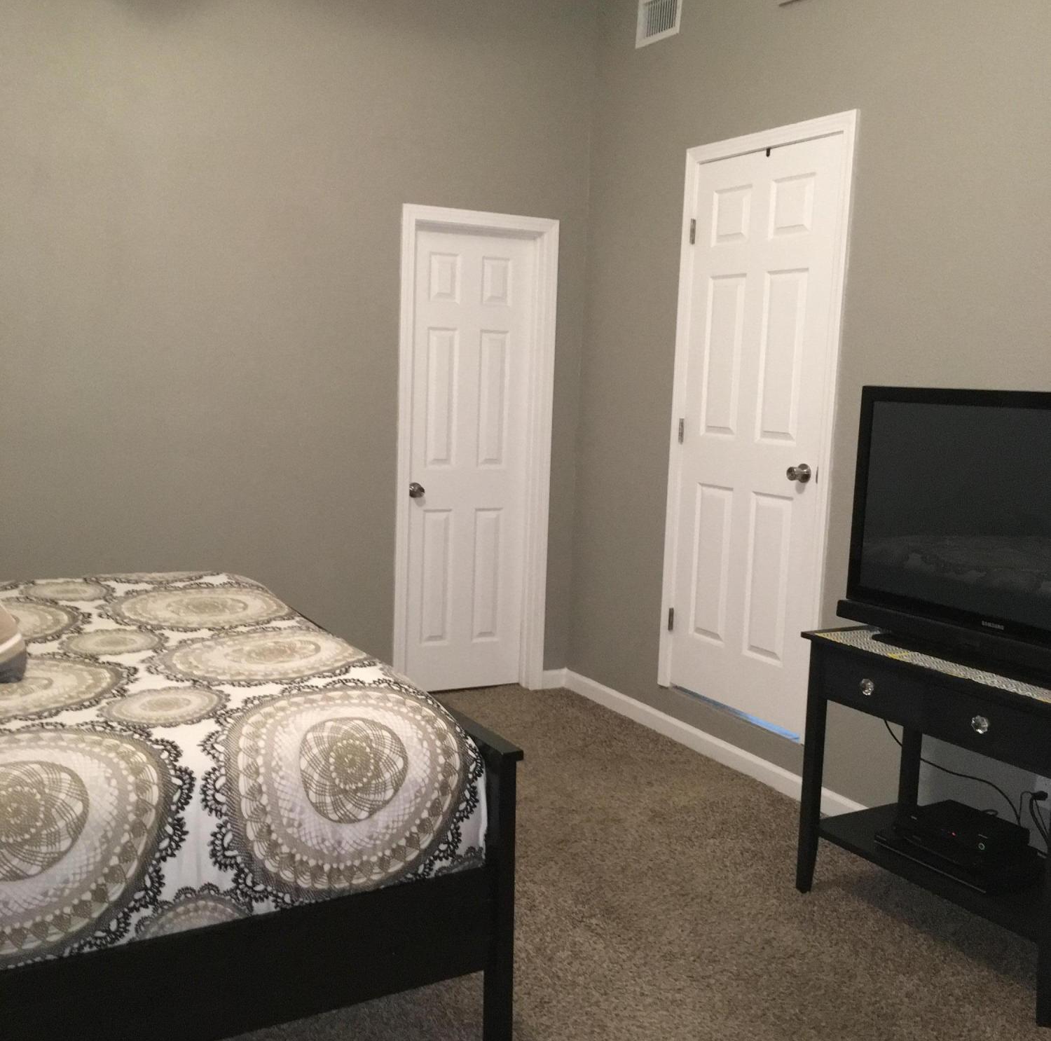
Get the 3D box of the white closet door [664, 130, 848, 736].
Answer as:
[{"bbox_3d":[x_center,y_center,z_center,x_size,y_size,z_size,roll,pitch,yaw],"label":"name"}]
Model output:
[{"bbox_3d":[0.811,-0.295,4.244,0.050,2.030,0.766,-2,9,-28],"label":"white closet door"}]

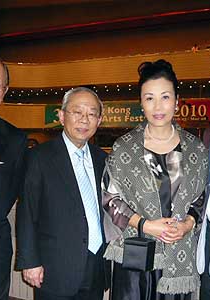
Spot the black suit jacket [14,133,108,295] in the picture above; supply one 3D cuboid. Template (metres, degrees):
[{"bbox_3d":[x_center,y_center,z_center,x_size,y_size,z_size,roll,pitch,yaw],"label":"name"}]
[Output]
[{"bbox_3d":[-0.177,0.281,1.610,0.480,0.720,0.280,-1,2,-25],"label":"black suit jacket"}]

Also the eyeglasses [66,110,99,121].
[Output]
[{"bbox_3d":[-0.103,-0.156,1.570,0.135,0.040,0.140,6,9,-19],"label":"eyeglasses"}]

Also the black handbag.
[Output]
[{"bbox_3d":[0.121,0.337,1.290,0.090,0.180,0.075,1,2,24],"label":"black handbag"}]

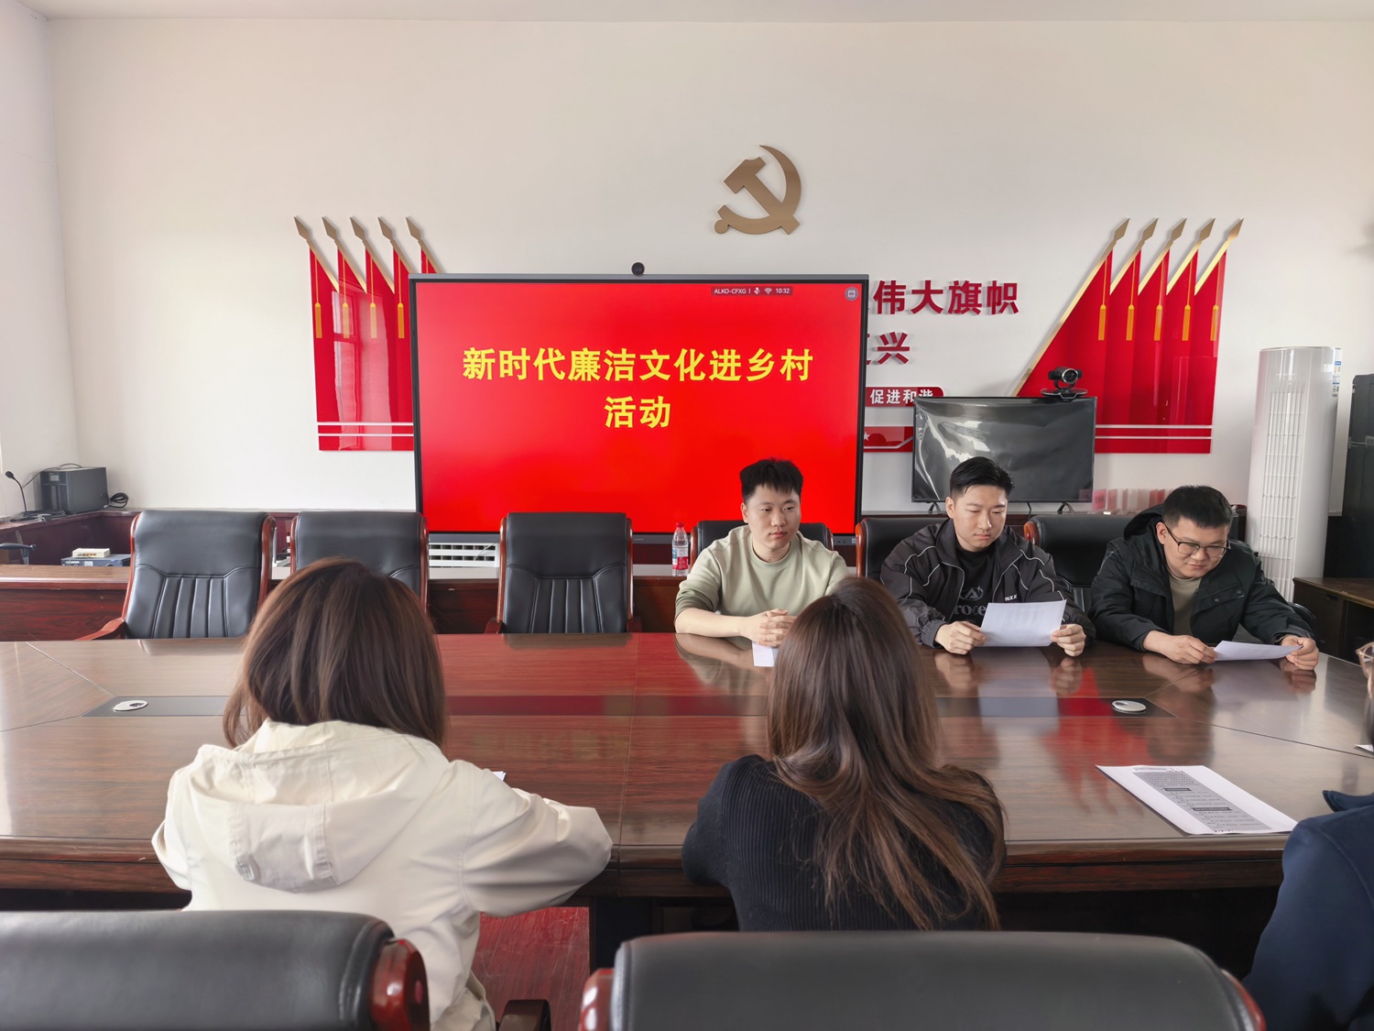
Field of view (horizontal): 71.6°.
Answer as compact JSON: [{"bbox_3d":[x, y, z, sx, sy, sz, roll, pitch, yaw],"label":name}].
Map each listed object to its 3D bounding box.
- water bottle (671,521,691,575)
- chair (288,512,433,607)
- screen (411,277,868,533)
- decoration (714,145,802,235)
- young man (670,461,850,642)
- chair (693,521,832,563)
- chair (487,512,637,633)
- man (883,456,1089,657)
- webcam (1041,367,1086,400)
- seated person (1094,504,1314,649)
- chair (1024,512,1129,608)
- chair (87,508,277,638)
[{"bbox_3d":[-0.028,0.132,3.843,0.066,0.213,0.066,0,7,0],"label":"water bottle"},{"bbox_3d":[-1.167,0.547,3.228,0.600,1.070,0.630,0,7,-3],"label":"chair"},{"bbox_3d":[-0.202,-0.447,4.161,1.940,1.156,0.090,0,6,0],"label":"screen"},{"bbox_3d":[0.373,-1.693,4.962,0.459,0.456,0.030,0,6,0],"label":"decoration"},{"bbox_3d":[0.241,0.462,3.001,0.560,1.300,0.740,0,6,0],"label":"young man"},{"bbox_3d":[0.252,0.582,3.010,0.600,1.064,0.630,0,7,0],"label":"chair"},{"bbox_3d":[-0.429,0.553,3.229,0.600,1.063,0.630,0,7,-2],"label":"chair"},{"bbox_3d":[0.858,0.478,2.876,0.580,1.307,0.660,0,7,-4],"label":"man"},{"bbox_3d":[1.968,-0.695,4.985,0.242,0.164,0.160,0,6,0],"label":"webcam"},{"bbox_3d":[1.486,0.499,2.996,0.620,1.230,0.800,0,6,0],"label":"seated person"},{"bbox_3d":[1.444,0.562,3.168,0.600,1.076,0.630,0,7,0],"label":"chair"},{"bbox_3d":[-1.904,0.530,3.530,0.630,1.040,0.680,0,6,0],"label":"chair"}]

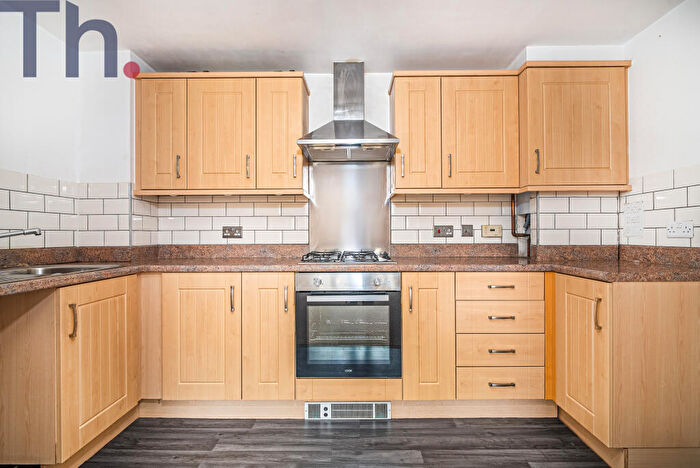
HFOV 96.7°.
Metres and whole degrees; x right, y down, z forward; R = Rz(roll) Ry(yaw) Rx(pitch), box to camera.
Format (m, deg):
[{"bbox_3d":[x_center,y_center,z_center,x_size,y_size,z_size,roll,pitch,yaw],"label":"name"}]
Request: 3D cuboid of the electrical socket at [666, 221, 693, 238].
[{"bbox_3d":[1.700,-0.022,1.600,0.015,0.086,0.138,0,0,0],"label":"electrical socket"}]

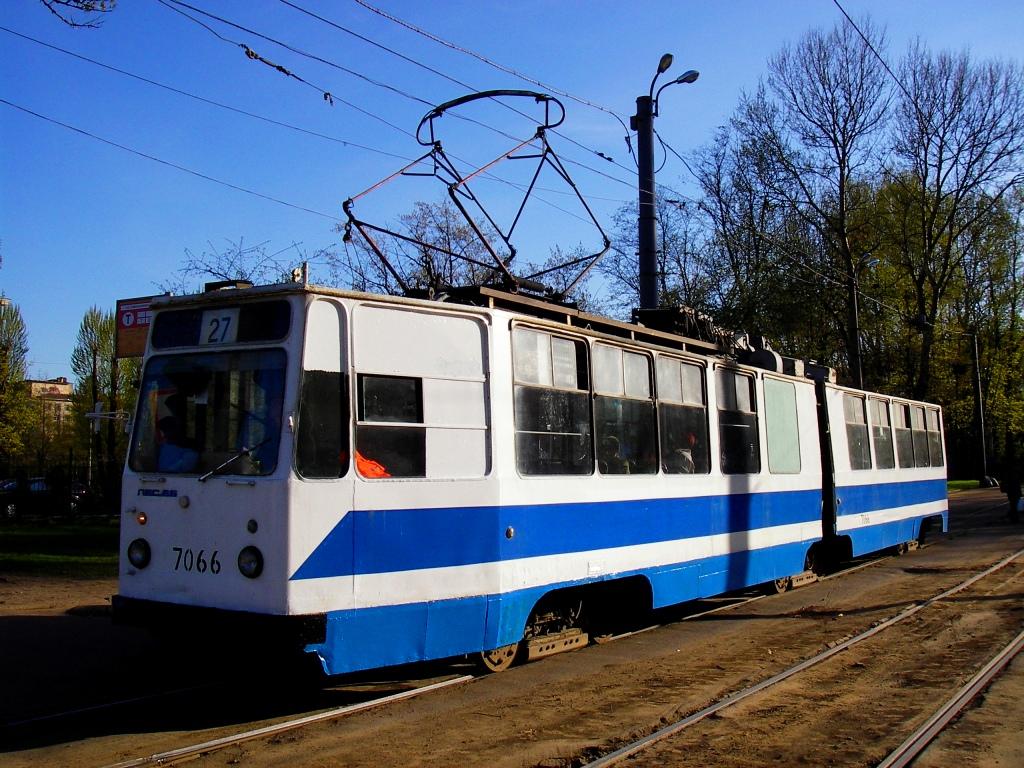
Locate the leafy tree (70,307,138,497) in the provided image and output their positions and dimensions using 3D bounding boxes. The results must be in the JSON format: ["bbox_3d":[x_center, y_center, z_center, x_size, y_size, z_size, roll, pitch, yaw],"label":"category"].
[{"bbox_3d":[-19.552,0.962,53.995,3.100,9.541,3.100,0,-4,0],"label":"leafy tree"}]

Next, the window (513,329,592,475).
[{"bbox_3d":[0.369,0.180,10.190,0.080,1.294,1.341,-7,-8,32],"label":"window"}]

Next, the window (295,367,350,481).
[{"bbox_3d":[-1.353,0.291,7.993,0.080,0.767,0.439,-9,-9,41],"label":"window"}]

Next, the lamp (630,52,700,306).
[{"bbox_3d":[2.934,-1.574,22.286,0.950,10.094,1.350,-3,-5,33],"label":"lamp"}]

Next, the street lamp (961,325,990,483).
[{"bbox_3d":[26.005,1.233,63.000,1.150,8.882,0.500,0,-4,0],"label":"street lamp"}]

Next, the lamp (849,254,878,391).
[{"bbox_3d":[13.234,-0.016,42.157,0.950,9.950,1.300,-3,-5,33],"label":"lamp"}]

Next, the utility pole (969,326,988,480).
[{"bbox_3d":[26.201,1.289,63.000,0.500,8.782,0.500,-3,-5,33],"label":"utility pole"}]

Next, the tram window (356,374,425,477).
[{"bbox_3d":[-0.926,0.323,8.482,0.080,0.770,0.689,-9,-9,41],"label":"tram window"}]

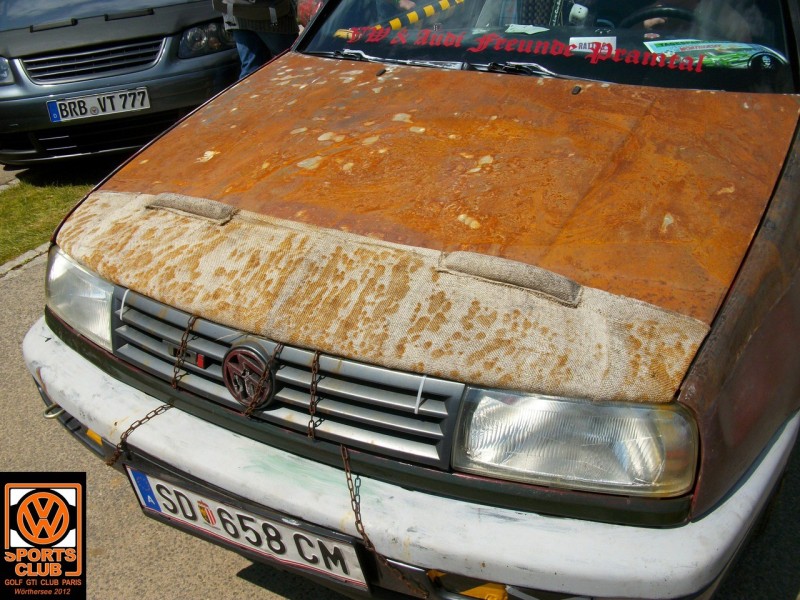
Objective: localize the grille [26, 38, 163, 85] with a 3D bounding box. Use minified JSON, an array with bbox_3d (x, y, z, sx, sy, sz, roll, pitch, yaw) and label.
[{"bbox_3d":[-1.653,-1.298,4.228,0.740,0.155,0.120,-16,33,-22],"label":"grille"}]

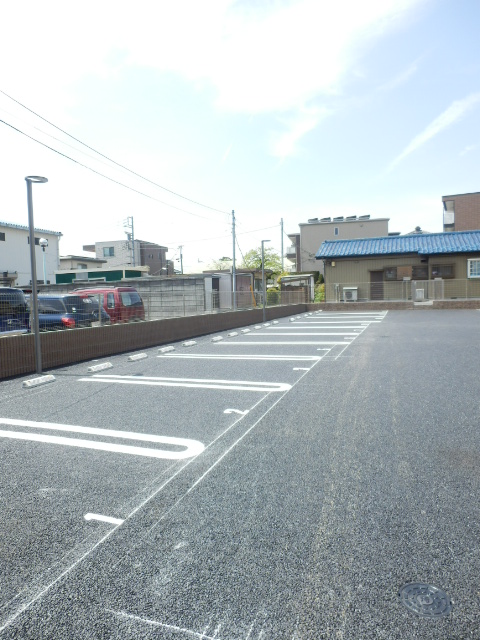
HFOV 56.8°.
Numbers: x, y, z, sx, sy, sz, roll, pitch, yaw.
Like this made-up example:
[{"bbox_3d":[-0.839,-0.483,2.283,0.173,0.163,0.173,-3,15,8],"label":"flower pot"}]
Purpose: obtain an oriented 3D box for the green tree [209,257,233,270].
[{"bbox_3d":[-2.367,-4.944,55.184,3.300,5.870,3.300,0,4,18],"label":"green tree"}]

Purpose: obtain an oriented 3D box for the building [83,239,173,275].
[{"bbox_3d":[-17.310,-7.161,68.703,9.600,9.100,9.800,0,4,18],"label":"building"}]

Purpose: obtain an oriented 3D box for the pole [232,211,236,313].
[{"bbox_3d":[-0.278,-2.840,22.163,0.160,5.190,0.160,-1,4,0],"label":"pole"}]

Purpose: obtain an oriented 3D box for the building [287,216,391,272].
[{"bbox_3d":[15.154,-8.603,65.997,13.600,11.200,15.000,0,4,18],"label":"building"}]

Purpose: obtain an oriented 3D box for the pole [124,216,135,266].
[{"bbox_3d":[-14.073,-7.631,57.357,1.200,11.350,0.700,0,4,18],"label":"pole"}]

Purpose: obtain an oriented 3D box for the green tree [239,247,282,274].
[{"bbox_3d":[1.706,-3.424,36.160,3.800,5.090,3.800,0,4,18],"label":"green tree"}]

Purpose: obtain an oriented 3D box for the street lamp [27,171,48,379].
[{"bbox_3d":[-3.565,-0.791,8.033,0.480,3.550,0.420,0,4,18],"label":"street lamp"}]

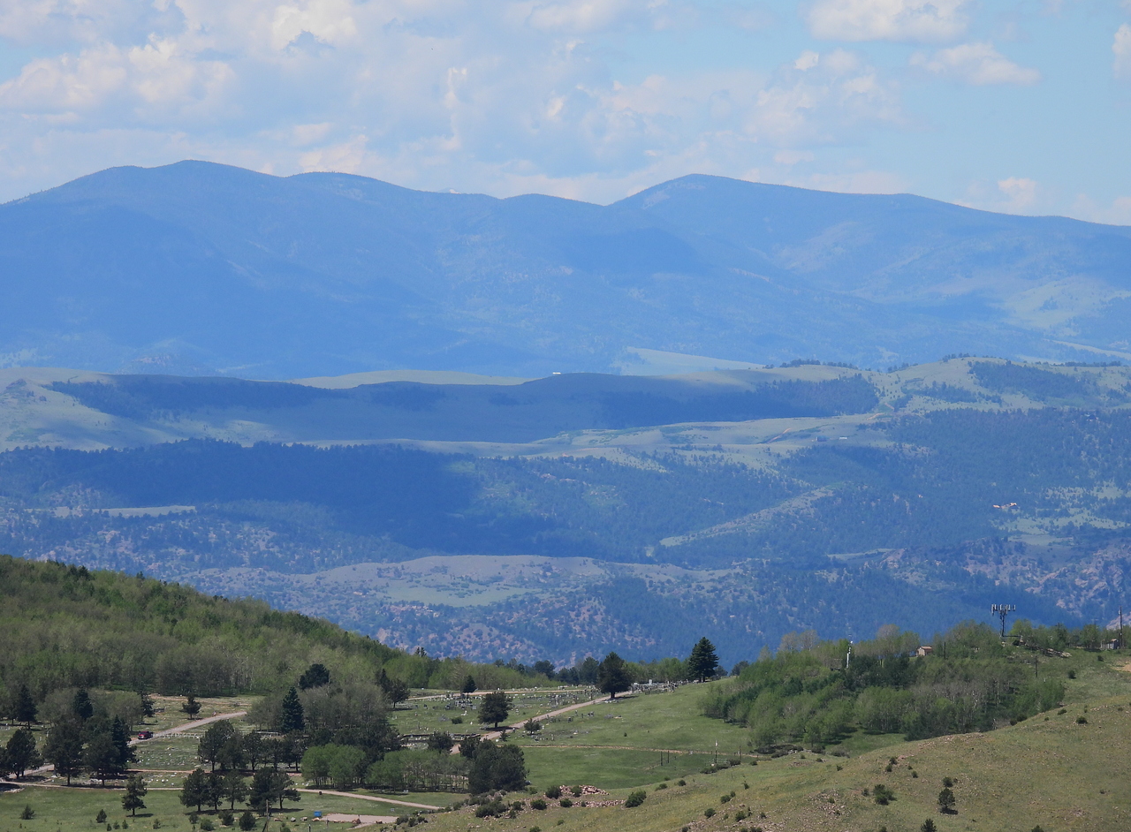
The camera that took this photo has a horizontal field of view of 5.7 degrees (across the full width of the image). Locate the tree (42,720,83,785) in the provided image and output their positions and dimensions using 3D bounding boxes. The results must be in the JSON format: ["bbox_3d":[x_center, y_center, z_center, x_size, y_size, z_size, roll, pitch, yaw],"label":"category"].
[{"bbox_3d":[-122.990,82.540,2800.000,9.950,16.010,9.650,0,1,0],"label":"tree"}]

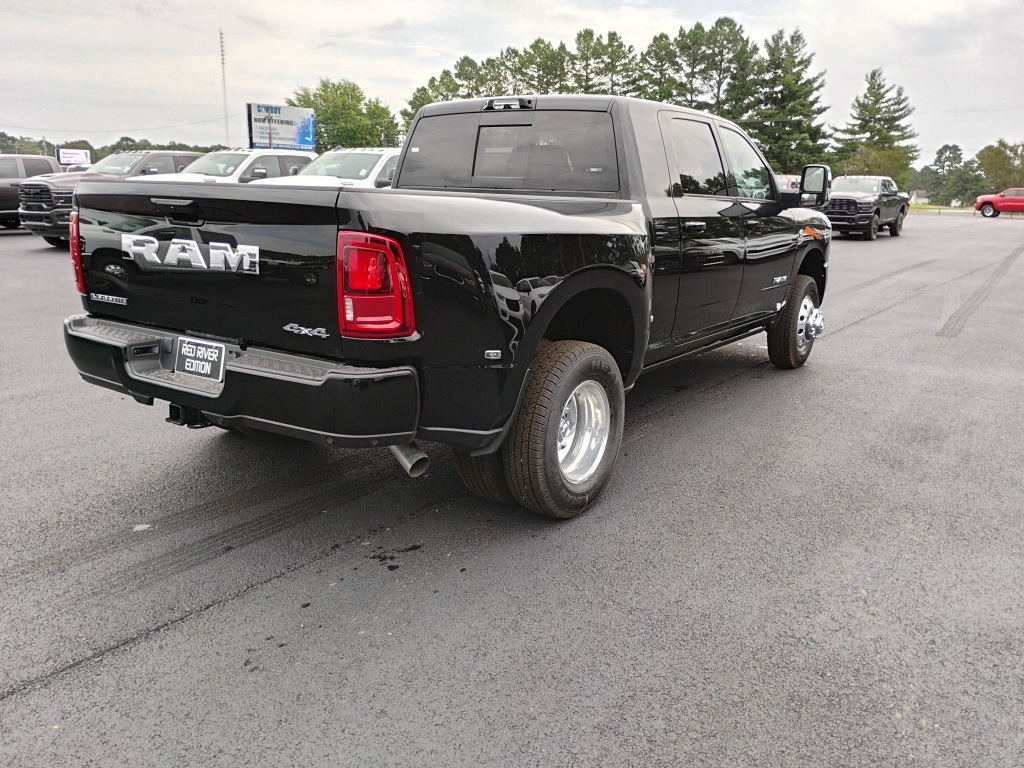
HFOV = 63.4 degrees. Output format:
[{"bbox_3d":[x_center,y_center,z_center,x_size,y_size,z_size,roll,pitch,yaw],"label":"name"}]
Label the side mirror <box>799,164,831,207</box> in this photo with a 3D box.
[{"bbox_3d":[2.113,-1.389,5.800,0.205,0.290,0.130,10,16,34],"label":"side mirror"}]

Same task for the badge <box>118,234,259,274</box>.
[{"bbox_3d":[-1.306,-0.523,3.319,0.900,0.108,0.025,10,16,34],"label":"badge"}]

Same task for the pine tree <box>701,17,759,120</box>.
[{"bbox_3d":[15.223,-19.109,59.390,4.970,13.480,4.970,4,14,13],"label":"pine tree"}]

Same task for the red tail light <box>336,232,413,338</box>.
[{"bbox_3d":[-0.473,-0.349,2.910,0.200,0.375,0.190,10,16,34],"label":"red tail light"}]

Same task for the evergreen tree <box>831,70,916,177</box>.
[{"bbox_3d":[19.997,-13.216,46.225,6.010,8.290,6.010,7,14,22],"label":"evergreen tree"}]

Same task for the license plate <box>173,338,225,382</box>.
[{"bbox_3d":[-1.298,-0.103,3.443,0.305,0.154,0.012,10,3,34],"label":"license plate"}]

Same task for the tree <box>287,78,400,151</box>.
[{"bbox_3d":[-12.292,-17.804,61.017,8.300,8.748,8.000,1,13,0],"label":"tree"}]

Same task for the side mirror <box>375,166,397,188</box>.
[{"bbox_3d":[-1.906,-3.258,13.100,0.380,0.290,0.200,10,16,34],"label":"side mirror"}]

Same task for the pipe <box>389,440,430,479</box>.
[{"bbox_3d":[-0.409,0.260,3.272,0.105,0.105,0.240,-7,37,-33],"label":"pipe"}]

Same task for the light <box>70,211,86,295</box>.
[{"bbox_3d":[-1.959,-0.610,3.803,0.200,0.375,0.170,10,16,34],"label":"light"}]

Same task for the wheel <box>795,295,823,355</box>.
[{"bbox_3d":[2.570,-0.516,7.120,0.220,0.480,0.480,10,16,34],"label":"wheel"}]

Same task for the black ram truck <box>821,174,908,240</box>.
[{"bbox_3d":[11.996,-6.067,28.377,2.060,2.020,6.020,10,16,34],"label":"black ram truck"}]

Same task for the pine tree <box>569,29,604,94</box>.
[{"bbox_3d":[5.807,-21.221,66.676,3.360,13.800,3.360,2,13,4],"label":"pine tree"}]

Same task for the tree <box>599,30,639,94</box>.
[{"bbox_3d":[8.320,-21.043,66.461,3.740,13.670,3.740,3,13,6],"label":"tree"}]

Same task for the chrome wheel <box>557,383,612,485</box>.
[{"bbox_3d":[0.260,0.204,3.752,0.180,0.466,0.466,10,16,34],"label":"chrome wheel"}]

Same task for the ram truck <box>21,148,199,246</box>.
[{"bbox_3d":[-7.879,-4.220,18.937,2.100,2.060,6.100,10,16,34],"label":"ram truck"}]

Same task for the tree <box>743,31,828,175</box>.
[{"bbox_3d":[19.830,-19.405,61.499,6.600,12.903,6.600,1,13,0],"label":"tree"}]

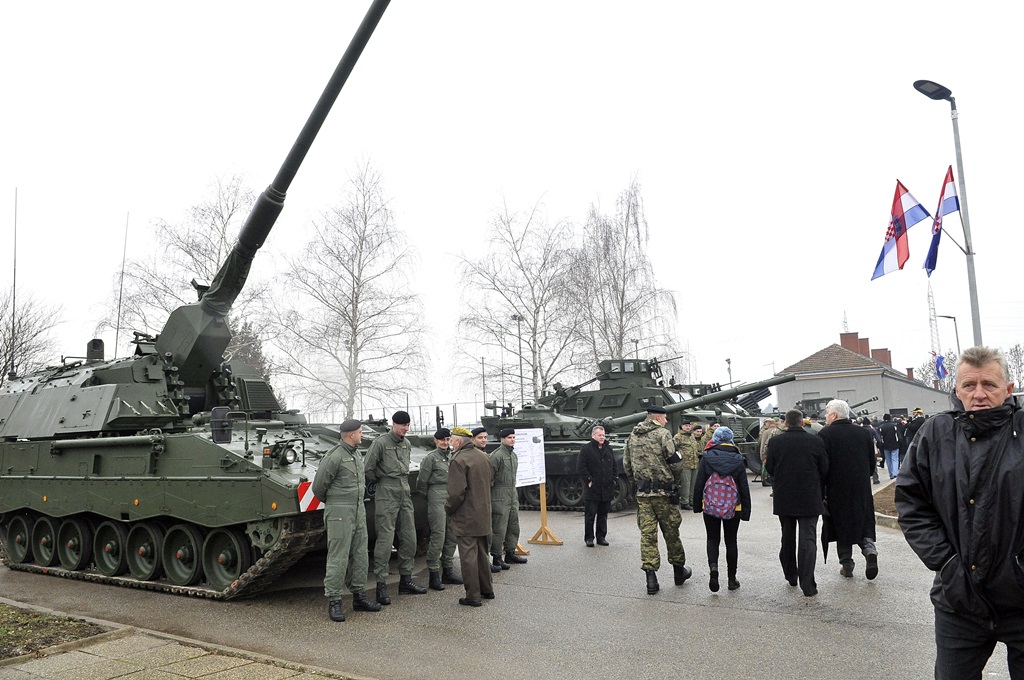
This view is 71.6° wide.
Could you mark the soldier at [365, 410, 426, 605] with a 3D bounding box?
[{"bbox_3d":[-1.235,1.724,7.389,0.440,1.900,0.560,-9,-10,43],"label":"soldier"}]

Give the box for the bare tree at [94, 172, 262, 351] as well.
[{"bbox_3d":[-12.910,-0.636,28.532,6.800,12.680,6.800,-2,-7,0],"label":"bare tree"}]

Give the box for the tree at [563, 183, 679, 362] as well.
[{"bbox_3d":[5.573,-1.567,35.821,6.000,13.800,6.000,-2,-6,0],"label":"tree"}]

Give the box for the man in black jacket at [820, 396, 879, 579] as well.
[{"bbox_3d":[3.637,1.632,7.741,0.600,1.840,0.500,-5,-8,19],"label":"man in black jacket"}]

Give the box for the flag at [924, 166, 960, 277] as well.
[{"bbox_3d":[6.357,-1.752,10.500,0.320,1.620,0.550,-8,-10,41],"label":"flag"}]

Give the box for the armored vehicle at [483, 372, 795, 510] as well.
[{"bbox_3d":[2.066,2.370,16.151,8.850,2.600,3.450,-8,-9,35],"label":"armored vehicle"}]

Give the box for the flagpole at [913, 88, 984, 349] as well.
[{"bbox_3d":[6.741,-0.600,10.670,0.800,6.790,0.300,2,-8,-28],"label":"flagpole"}]

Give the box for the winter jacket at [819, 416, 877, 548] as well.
[{"bbox_3d":[3.589,1.518,7.620,0.550,1.300,0.400,-5,-8,22],"label":"winter jacket"}]

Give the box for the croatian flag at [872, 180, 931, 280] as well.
[{"bbox_3d":[7.514,-2.112,13.700,1.000,1.900,0.500,-6,-8,24],"label":"croatian flag"}]

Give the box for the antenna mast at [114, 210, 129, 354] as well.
[{"bbox_3d":[-7.283,-0.943,13.265,0.050,2.960,0.050,-3,-8,31],"label":"antenna mast"}]

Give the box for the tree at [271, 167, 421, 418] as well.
[{"bbox_3d":[-6.701,-1.052,29.394,6.300,13.300,6.300,-2,-7,0],"label":"tree"}]

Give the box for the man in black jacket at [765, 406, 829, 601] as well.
[{"bbox_3d":[2.779,1.549,6.994,0.530,1.790,0.440,-5,-8,21],"label":"man in black jacket"}]

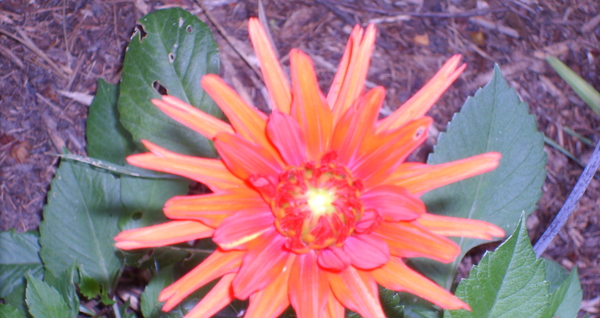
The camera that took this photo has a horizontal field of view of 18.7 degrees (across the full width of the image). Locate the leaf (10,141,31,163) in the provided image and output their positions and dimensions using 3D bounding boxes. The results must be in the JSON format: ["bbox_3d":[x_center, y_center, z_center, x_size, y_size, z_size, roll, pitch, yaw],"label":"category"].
[{"bbox_3d":[-0.123,-0.003,0.800,0.008,0.004,0.012,-3,53,-2],"label":"leaf"}]

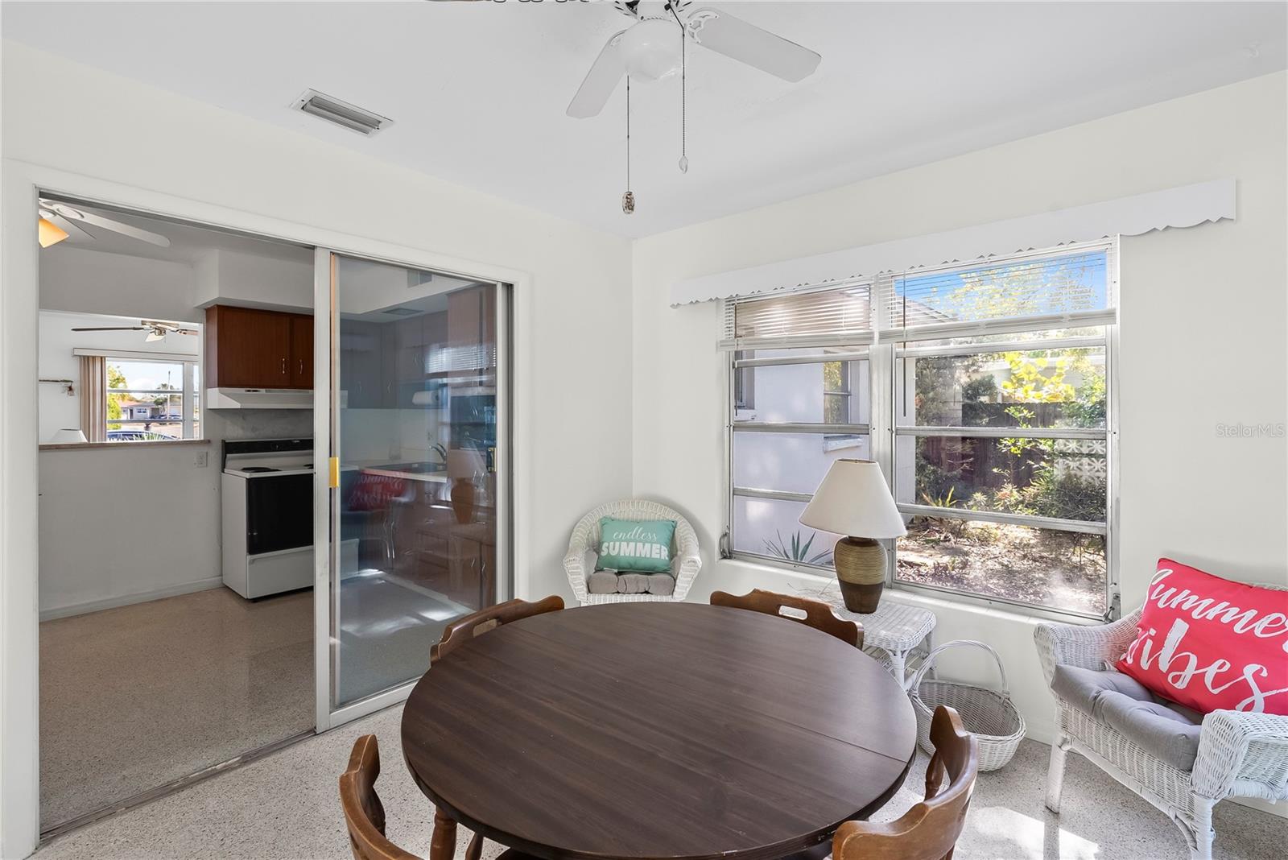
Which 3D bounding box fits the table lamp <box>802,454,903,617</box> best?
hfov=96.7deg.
[{"bbox_3d":[0.958,0.470,2.575,0.455,0.670,0.455,0,1,18],"label":"table lamp"}]

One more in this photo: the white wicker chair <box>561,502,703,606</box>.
[{"bbox_3d":[-0.066,0.837,3.250,0.710,0.840,0.650,0,1,0],"label":"white wicker chair"}]

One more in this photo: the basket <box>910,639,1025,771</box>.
[{"bbox_3d":[1.297,1.063,2.290,0.370,0.440,0.470,0,1,9],"label":"basket"}]

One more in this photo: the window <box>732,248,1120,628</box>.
[{"bbox_3d":[1.169,0.000,2.821,1.800,1.520,0.100,1,1,40],"label":"window"}]

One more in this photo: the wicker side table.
[{"bbox_3d":[0.905,1.042,2.514,0.630,0.470,0.450,1,1,40],"label":"wicker side table"}]

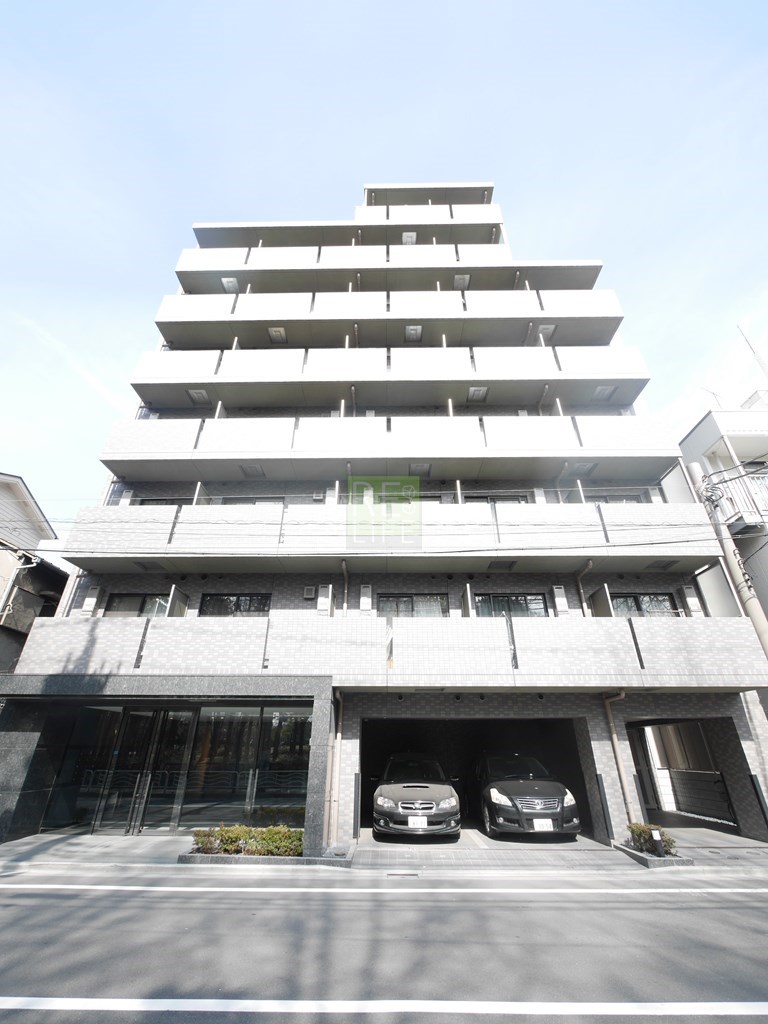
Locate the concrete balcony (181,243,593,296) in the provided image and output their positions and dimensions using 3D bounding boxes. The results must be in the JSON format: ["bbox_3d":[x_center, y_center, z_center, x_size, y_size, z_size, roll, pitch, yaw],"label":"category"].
[{"bbox_3d":[0.145,-8.665,14.932,14.644,1.294,1.020,0,-28,1],"label":"concrete balcony"}]

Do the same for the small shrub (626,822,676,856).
[{"bbox_3d":[4.562,5.575,7.077,0.620,0.410,0.520,0,-28,1],"label":"small shrub"}]

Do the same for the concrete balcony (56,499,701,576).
[{"bbox_3d":[0.121,0.655,9.952,14.702,1.332,1.030,0,-28,1],"label":"concrete balcony"}]

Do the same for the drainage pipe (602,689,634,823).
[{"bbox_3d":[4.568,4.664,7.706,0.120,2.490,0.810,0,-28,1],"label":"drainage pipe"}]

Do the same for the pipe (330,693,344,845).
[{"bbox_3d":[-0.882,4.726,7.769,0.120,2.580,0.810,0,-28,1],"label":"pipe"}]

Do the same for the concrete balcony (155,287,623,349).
[{"bbox_3d":[0.135,-6.336,13.673,14.644,1.294,1.020,0,-28,1],"label":"concrete balcony"}]

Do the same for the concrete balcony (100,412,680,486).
[{"bbox_3d":[0.131,-1.694,11.223,14.702,1.336,1.030,0,-28,1],"label":"concrete balcony"}]

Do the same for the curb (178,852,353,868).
[{"bbox_3d":[-1.891,5.565,6.610,2.770,0.120,0.150,0,-28,1],"label":"curb"}]

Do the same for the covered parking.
[{"bbox_3d":[1.868,6.378,10.277,4.600,2.120,5.300,0,-28,1],"label":"covered parking"}]

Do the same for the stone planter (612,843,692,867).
[{"bbox_3d":[4.490,5.755,6.947,0.720,0.120,1.140,0,-28,1],"label":"stone planter"}]

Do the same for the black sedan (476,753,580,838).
[{"bbox_3d":[2.929,6.418,9.663,1.800,1.460,4.750,-1,-28,2],"label":"black sedan"}]

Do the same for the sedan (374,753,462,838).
[{"bbox_3d":[0.713,6.402,9.630,1.760,1.440,4.650,-1,-28,2],"label":"sedan"}]

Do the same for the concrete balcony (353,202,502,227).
[{"bbox_3d":[1.686,-11.009,16.060,5.530,1.350,1.000,0,-28,1],"label":"concrete balcony"}]

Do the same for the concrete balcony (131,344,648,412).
[{"bbox_3d":[0.125,-4.006,12.414,14.644,1.294,1.020,0,-28,1],"label":"concrete balcony"}]

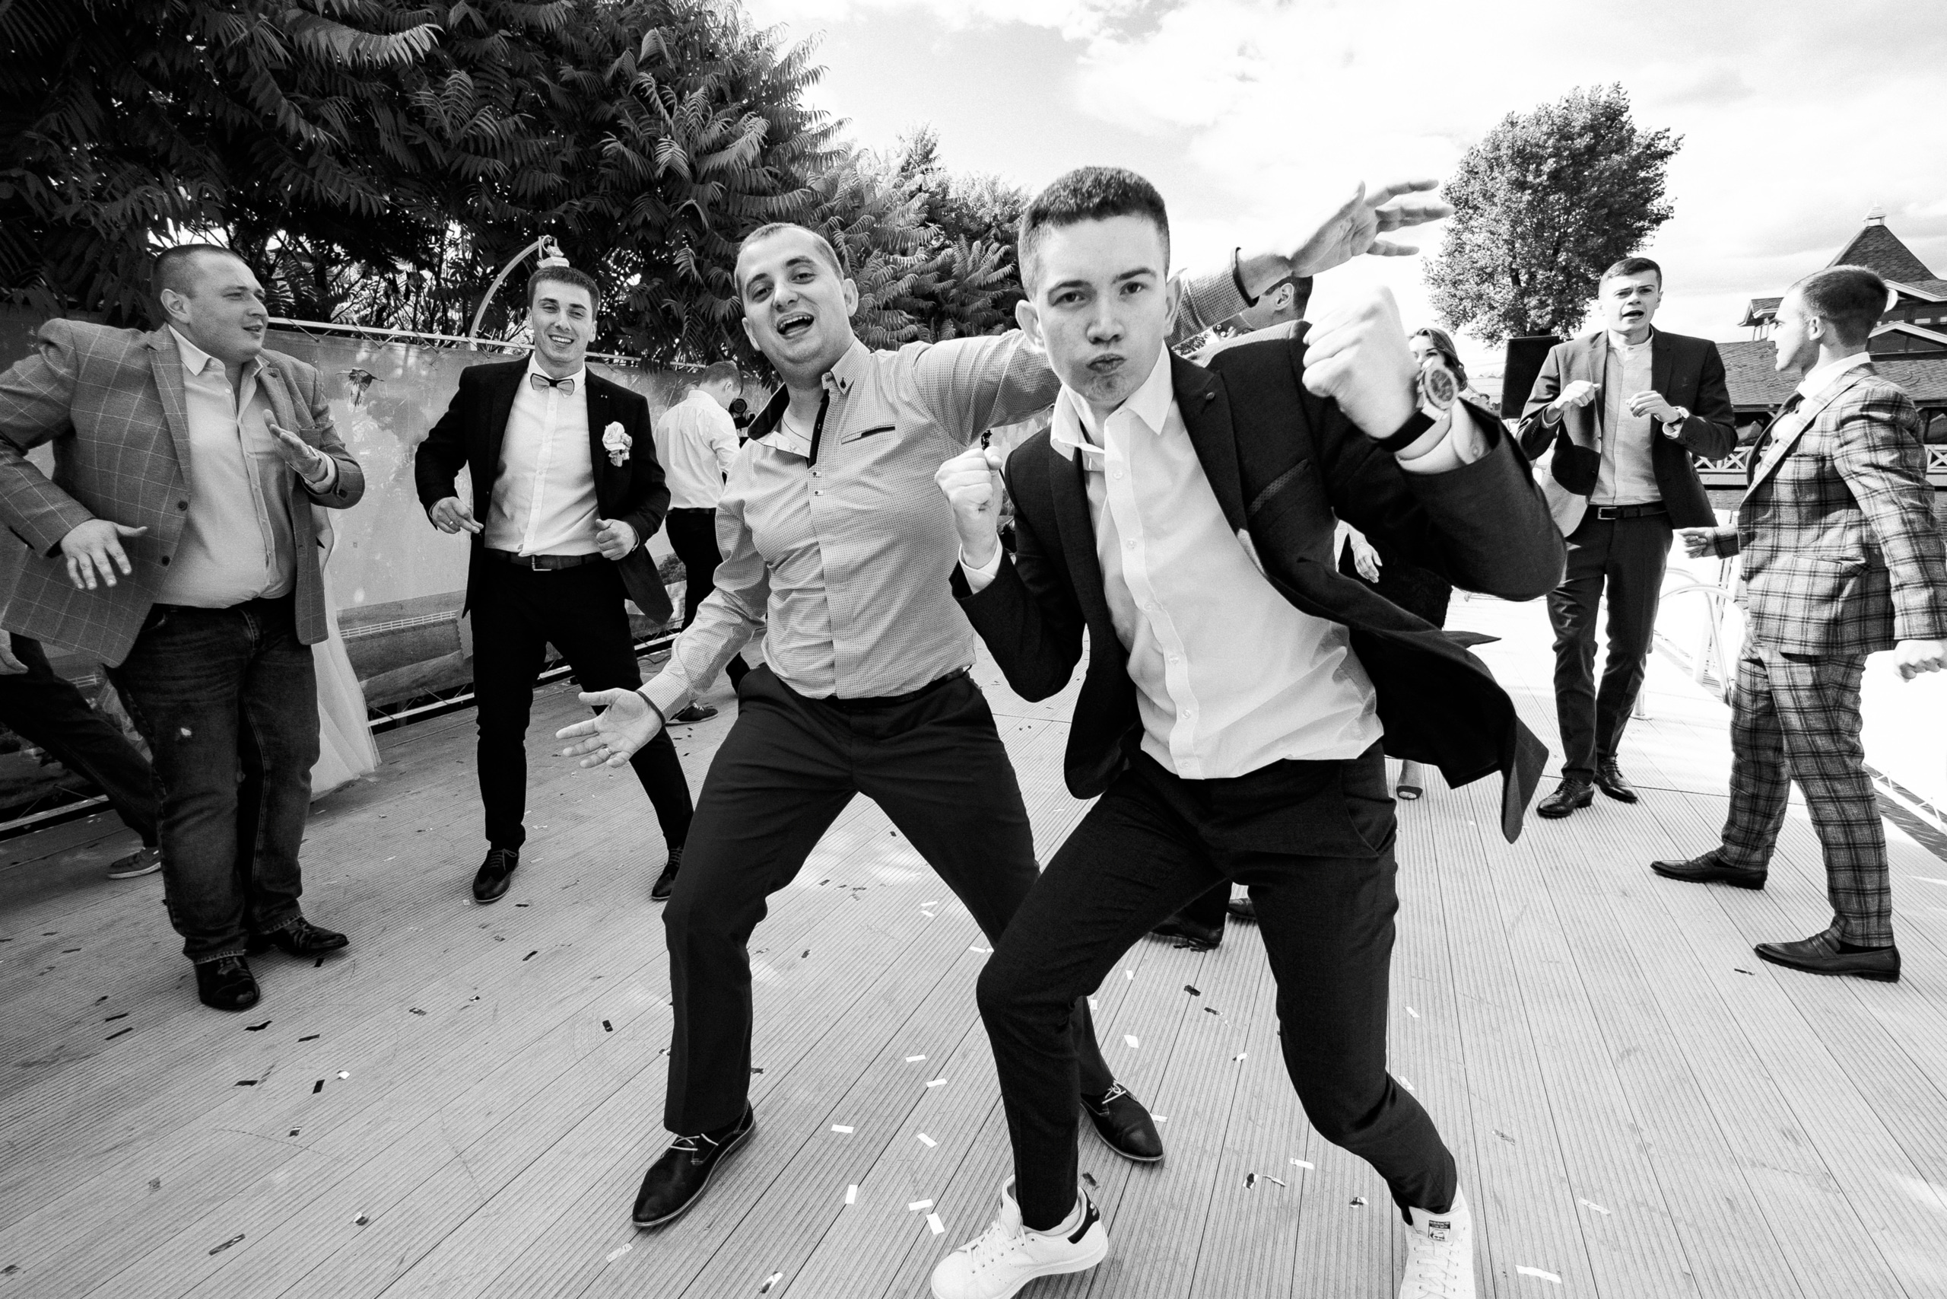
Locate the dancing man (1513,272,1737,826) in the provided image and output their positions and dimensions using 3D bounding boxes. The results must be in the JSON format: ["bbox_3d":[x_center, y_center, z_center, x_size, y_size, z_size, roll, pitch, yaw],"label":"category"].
[{"bbox_3d":[2.217,-0.336,3.112,0.640,1.800,0.480,10,16,39],"label":"dancing man"}]

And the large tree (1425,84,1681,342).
[{"bbox_3d":[17.745,-10.966,28.453,6.300,11.400,6.300,7,14,30],"label":"large tree"}]

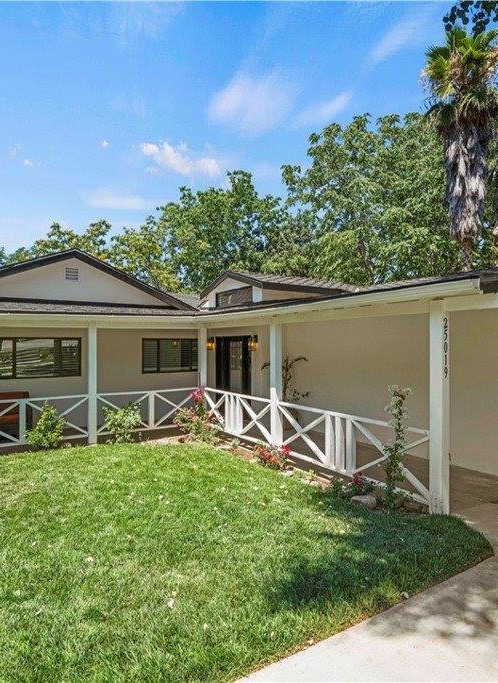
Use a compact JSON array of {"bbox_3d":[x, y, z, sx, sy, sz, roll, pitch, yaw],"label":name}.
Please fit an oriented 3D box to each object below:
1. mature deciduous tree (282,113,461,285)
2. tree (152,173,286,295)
[{"bbox_3d":[6.610,-5.230,21.500,9.720,14.370,9.420,0,0,0],"label":"mature deciduous tree"},{"bbox_3d":[-1.720,-4.210,24.000,8.220,12.310,7.980,0,0,0],"label":"tree"}]

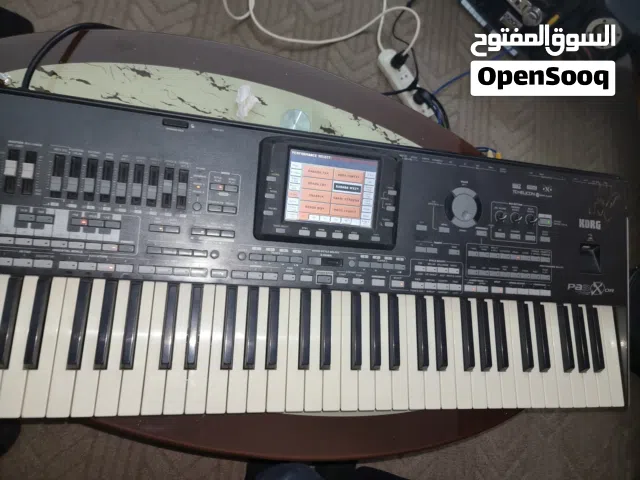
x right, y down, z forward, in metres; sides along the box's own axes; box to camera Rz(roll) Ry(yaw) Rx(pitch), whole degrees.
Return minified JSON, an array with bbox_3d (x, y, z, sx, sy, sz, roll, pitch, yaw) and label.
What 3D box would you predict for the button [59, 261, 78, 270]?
[{"bbox_3d":[-0.274,0.028,0.485,0.018,0.005,0.008,5,85,-14],"label":"button"}]

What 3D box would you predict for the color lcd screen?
[{"bbox_3d":[0.015,-0.063,0.562,0.117,0.008,0.088,5,93,-14],"label":"color lcd screen"}]

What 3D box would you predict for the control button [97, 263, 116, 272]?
[{"bbox_3d":[-0.237,0.031,0.495,0.018,0.005,0.008,5,85,-14],"label":"control button"}]

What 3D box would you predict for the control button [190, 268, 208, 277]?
[{"bbox_3d":[-0.141,0.038,0.520,0.019,0.005,0.009,5,85,-14],"label":"control button"}]

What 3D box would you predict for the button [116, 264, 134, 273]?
[{"bbox_3d":[-0.219,0.032,0.499,0.018,0.005,0.008,5,85,-14],"label":"button"}]

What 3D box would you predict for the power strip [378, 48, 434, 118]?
[{"bbox_3d":[0.248,-0.445,1.284,0.058,0.034,0.226,-35,88,-20],"label":"power strip"}]

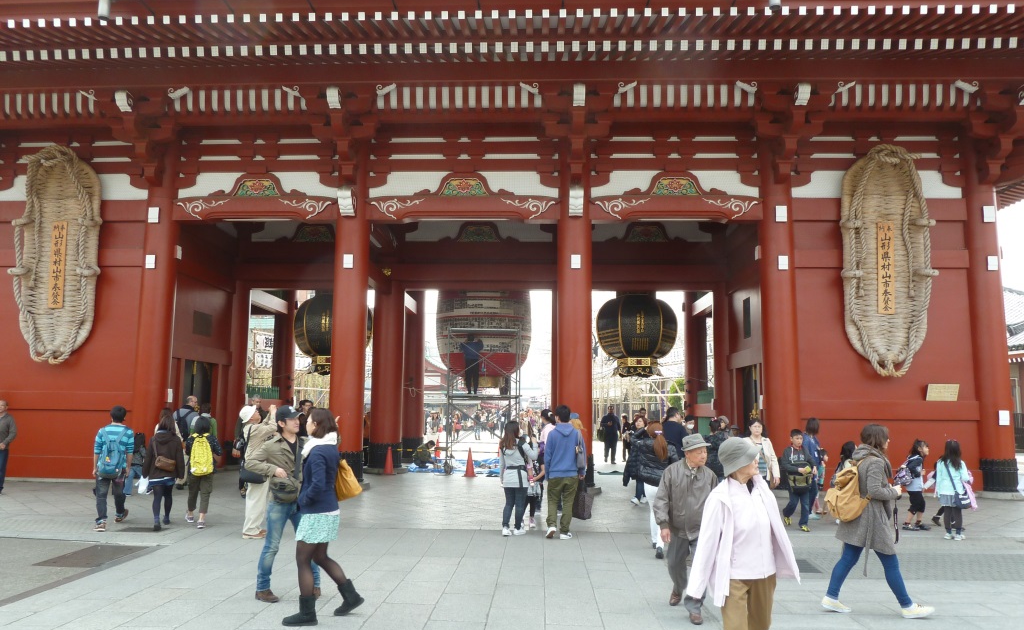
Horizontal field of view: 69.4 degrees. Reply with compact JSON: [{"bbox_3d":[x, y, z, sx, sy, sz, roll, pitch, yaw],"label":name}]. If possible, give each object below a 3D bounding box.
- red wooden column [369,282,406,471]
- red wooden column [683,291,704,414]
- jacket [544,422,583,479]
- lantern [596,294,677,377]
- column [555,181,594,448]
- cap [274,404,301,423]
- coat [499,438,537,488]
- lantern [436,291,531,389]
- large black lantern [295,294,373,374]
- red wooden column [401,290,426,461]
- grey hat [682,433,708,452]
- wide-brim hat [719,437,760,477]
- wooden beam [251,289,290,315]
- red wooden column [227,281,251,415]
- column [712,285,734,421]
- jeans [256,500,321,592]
[{"bbox_3d":[-3.211,1.270,19.108,0.860,5.420,0.860,0,-7,2],"label":"red wooden column"},{"bbox_3d":[5.699,1.561,22.672,0.710,5.900,0.710,0,-7,2],"label":"red wooden column"},{"bbox_3d":[0.696,1.796,9.802,0.520,0.750,0.310,1,-7,-2],"label":"jacket"},{"bbox_3d":[3.622,0.409,21.437,2.312,2.799,2.312,0,-7,2],"label":"lantern"},{"bbox_3d":[1.308,0.339,15.188,0.717,6.364,0.717,0,-7,2],"label":"column"},{"bbox_3d":[-1.994,0.892,6.597,0.250,0.150,0.175,-5,-9,36],"label":"cap"},{"bbox_3d":[0.060,1.976,9.906,0.480,0.680,0.330,-1,-7,12],"label":"coat"},{"bbox_3d":[-0.767,0.303,21.101,2.700,3.600,2.700,0,-7,2],"label":"lantern"},{"bbox_3d":[-5.173,0.363,21.437,2.323,2.788,2.323,0,-7,2],"label":"large black lantern"},{"bbox_3d":[-3.068,1.519,22.997,0.720,5.900,0.720,0,-7,2],"label":"red wooden column"},{"bbox_3d":[1.488,1.039,5.980,0.235,0.140,0.270,6,-9,-37],"label":"grey hat"},{"bbox_3d":[1.395,0.875,4.525,0.314,0.202,0.270,-30,-4,-8],"label":"wide-brim hat"},{"bbox_3d":[-7.207,-0.379,21.924,0.260,0.410,3.500,0,-7,2],"label":"wooden beam"},{"bbox_3d":[-7.350,1.417,19.380,0.747,5.151,0.747,0,-7,2],"label":"red wooden column"},{"bbox_3d":[5.583,1.475,18.878,0.747,5.151,0.747,0,-7,2],"label":"column"},{"bbox_3d":[-1.940,1.968,6.431,0.380,0.820,0.420,-7,-10,44],"label":"jeans"}]

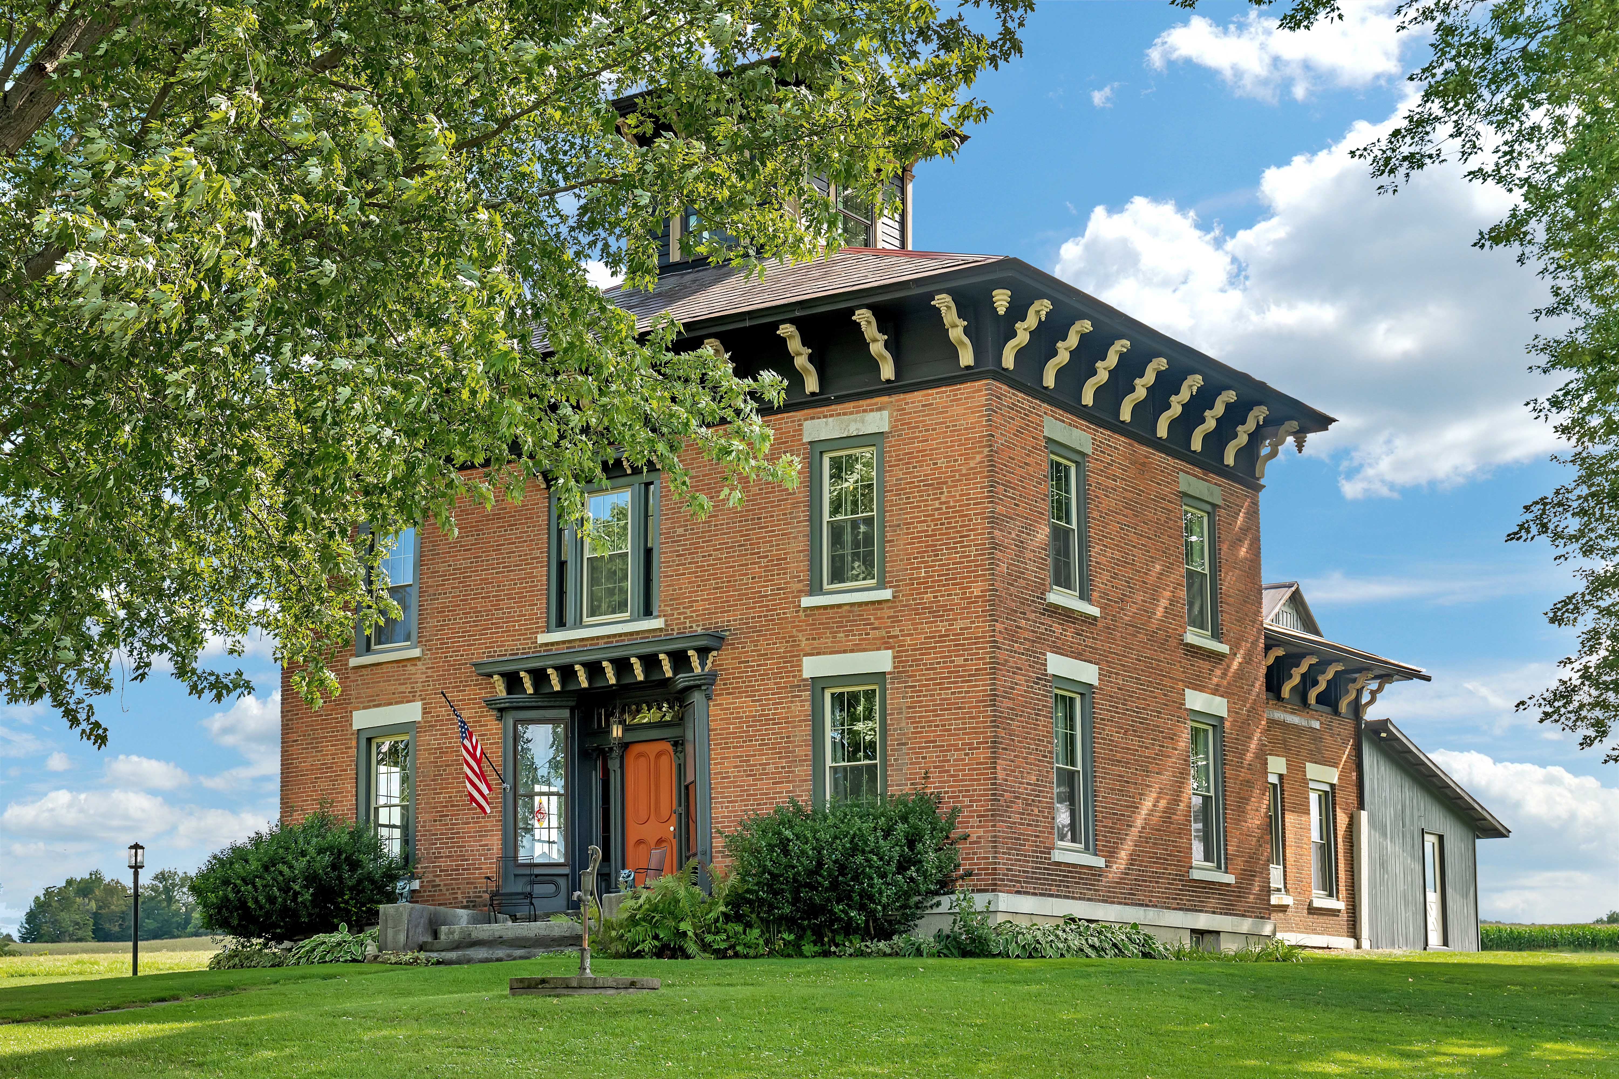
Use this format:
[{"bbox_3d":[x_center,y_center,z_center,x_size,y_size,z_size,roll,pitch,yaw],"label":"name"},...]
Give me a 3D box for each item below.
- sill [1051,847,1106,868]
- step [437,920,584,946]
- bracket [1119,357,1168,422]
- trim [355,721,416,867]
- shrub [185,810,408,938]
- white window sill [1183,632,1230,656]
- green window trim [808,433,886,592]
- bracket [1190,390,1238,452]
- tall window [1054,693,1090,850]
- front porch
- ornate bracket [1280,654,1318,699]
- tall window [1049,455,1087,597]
[{"bbox_3d":[3.435,4.159,32.571,0.180,0.135,1.320,-8,-14,34],"label":"sill"},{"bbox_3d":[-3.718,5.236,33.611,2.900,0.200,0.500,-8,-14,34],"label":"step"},{"bbox_3d":[4.710,-2.113,35.529,0.670,0.840,0.190,-7,-12,34],"label":"bracket"},{"bbox_3d":[-6.184,3.897,37.232,1.170,2.304,0.150,-8,-14,34],"label":"trim"},{"bbox_3d":[-7.283,4.874,36.101,3.200,1.990,2.400,-8,-14,34],"label":"shrub"},{"bbox_3d":[5.716,1.539,36.629,0.160,0.123,1.447,-8,-14,34],"label":"white window sill"},{"bbox_3d":[0.538,-0.318,33.711,1.200,2.130,0.150,-7,-12,34],"label":"green window trim"},{"bbox_3d":[6.000,-1.751,37.336,0.670,0.840,0.190,-7,-12,34],"label":"bracket"},{"bbox_3d":[3.388,2.999,32.812,0.120,2.060,0.900,-8,-14,34],"label":"tall window"},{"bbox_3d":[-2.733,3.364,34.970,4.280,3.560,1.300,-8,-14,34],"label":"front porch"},{"bbox_3d":[8.488,2.386,43.732,0.660,0.680,0.190,-7,-12,34],"label":"ornate bracket"},{"bbox_3d":[3.441,-0.190,34.174,0.110,1.880,0.880,-7,-12,34],"label":"tall window"}]

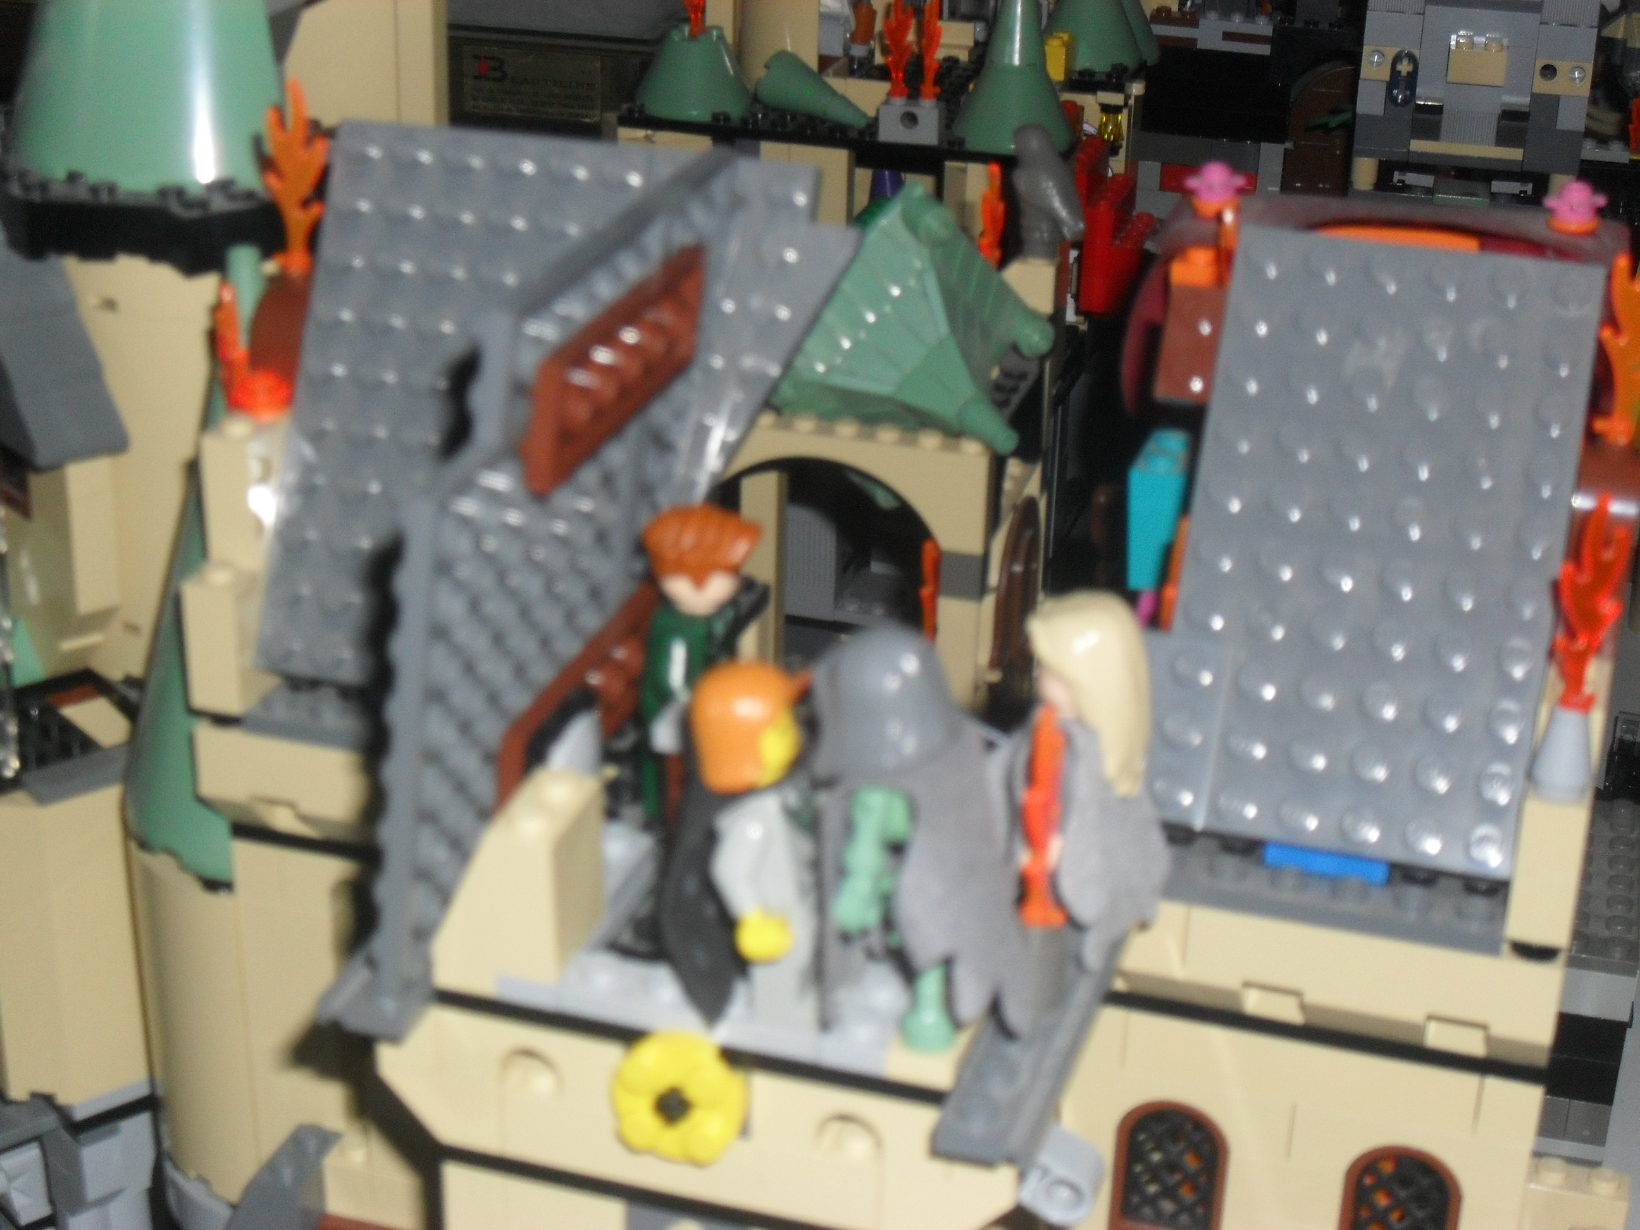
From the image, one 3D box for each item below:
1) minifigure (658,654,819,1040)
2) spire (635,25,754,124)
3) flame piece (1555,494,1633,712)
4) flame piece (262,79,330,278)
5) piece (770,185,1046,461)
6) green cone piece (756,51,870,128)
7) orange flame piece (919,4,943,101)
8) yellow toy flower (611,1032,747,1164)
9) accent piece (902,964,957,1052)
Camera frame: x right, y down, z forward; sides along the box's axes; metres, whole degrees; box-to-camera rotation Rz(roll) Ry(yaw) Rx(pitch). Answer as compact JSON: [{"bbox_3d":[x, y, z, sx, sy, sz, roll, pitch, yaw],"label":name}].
[{"bbox_3d":[-0.009,0.024,0.308,0.018,0.043,0.021,2,27,1],"label":"minifigure"},{"bbox_3d":[-0.033,-0.145,0.712,0.032,0.021,0.032,1,27,-1],"label":"spire"},{"bbox_3d":[0.095,-0.002,0.332,0.004,0.029,0.011,-19,33,-34],"label":"flame piece"},{"bbox_3d":[-0.074,-0.062,0.379,0.011,0.029,0.004,11,29,18],"label":"flame piece"},{"bbox_3d":[0.020,-0.061,0.508,0.047,0.038,0.049,9,28,14],"label":"piece"},{"bbox_3d":[0.000,-0.135,0.703,0.030,0.016,0.016,29,37,26],"label":"green cone piece"},{"bbox_3d":[0.029,-0.145,0.688,0.004,0.029,0.010,23,34,36],"label":"orange flame piece"},{"bbox_3d":[-0.016,0.056,0.313,0.016,0.016,0.004,9,28,14],"label":"yellow toy flower"},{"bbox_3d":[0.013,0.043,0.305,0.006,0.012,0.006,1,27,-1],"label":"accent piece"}]

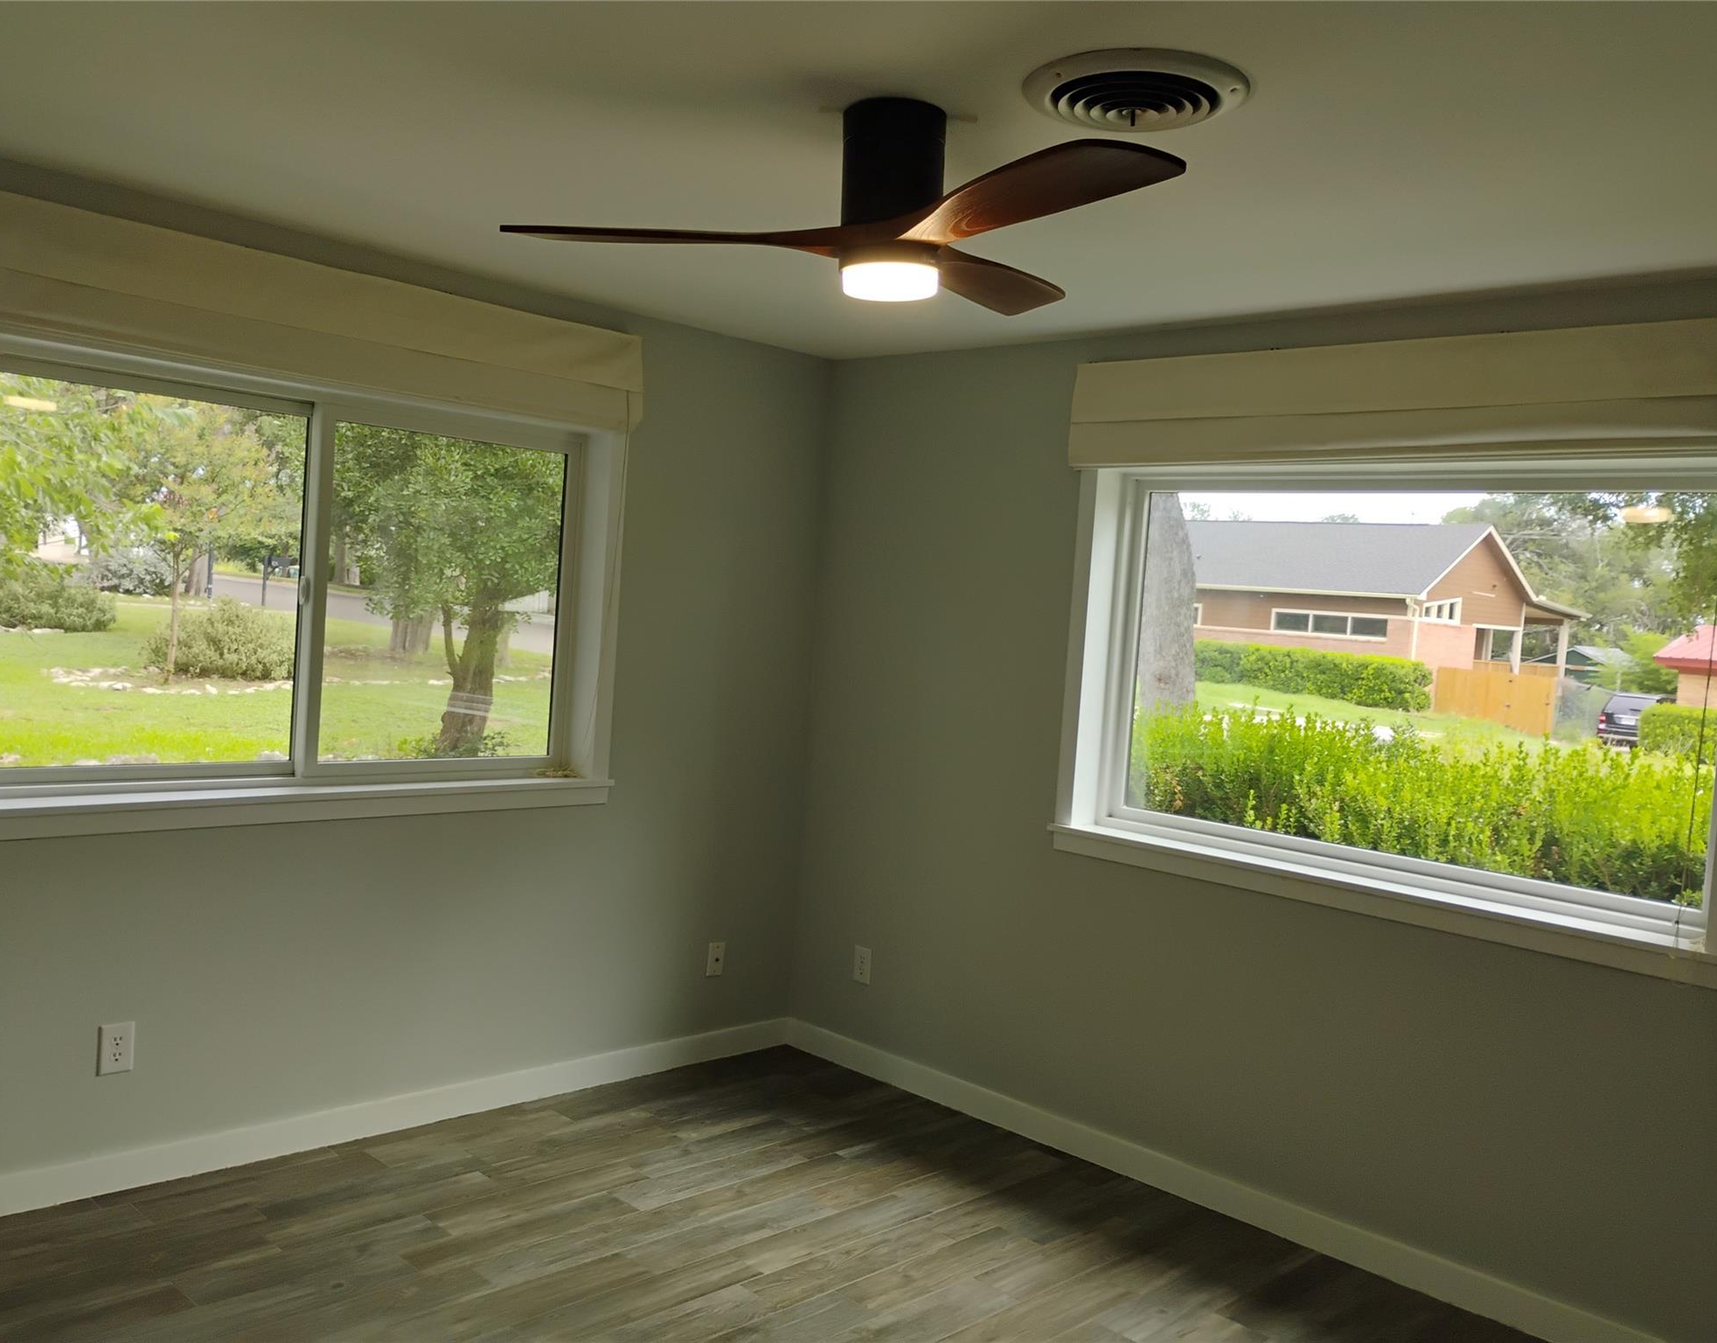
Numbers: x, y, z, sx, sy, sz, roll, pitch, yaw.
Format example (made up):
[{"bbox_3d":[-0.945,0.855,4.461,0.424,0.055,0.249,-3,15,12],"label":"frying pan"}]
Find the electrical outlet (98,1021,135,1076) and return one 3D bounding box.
[{"bbox_3d":[-1.821,0.930,3.552,0.010,0.122,0.078,7,4,45],"label":"electrical outlet"}]

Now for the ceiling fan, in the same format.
[{"bbox_3d":[0.002,-0.820,2.522,1.170,0.310,1.200,4,3,0],"label":"ceiling fan"}]

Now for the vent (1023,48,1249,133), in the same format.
[{"bbox_3d":[0.438,-0.915,2.328,0.360,0.040,0.360,4,3,0],"label":"vent"}]

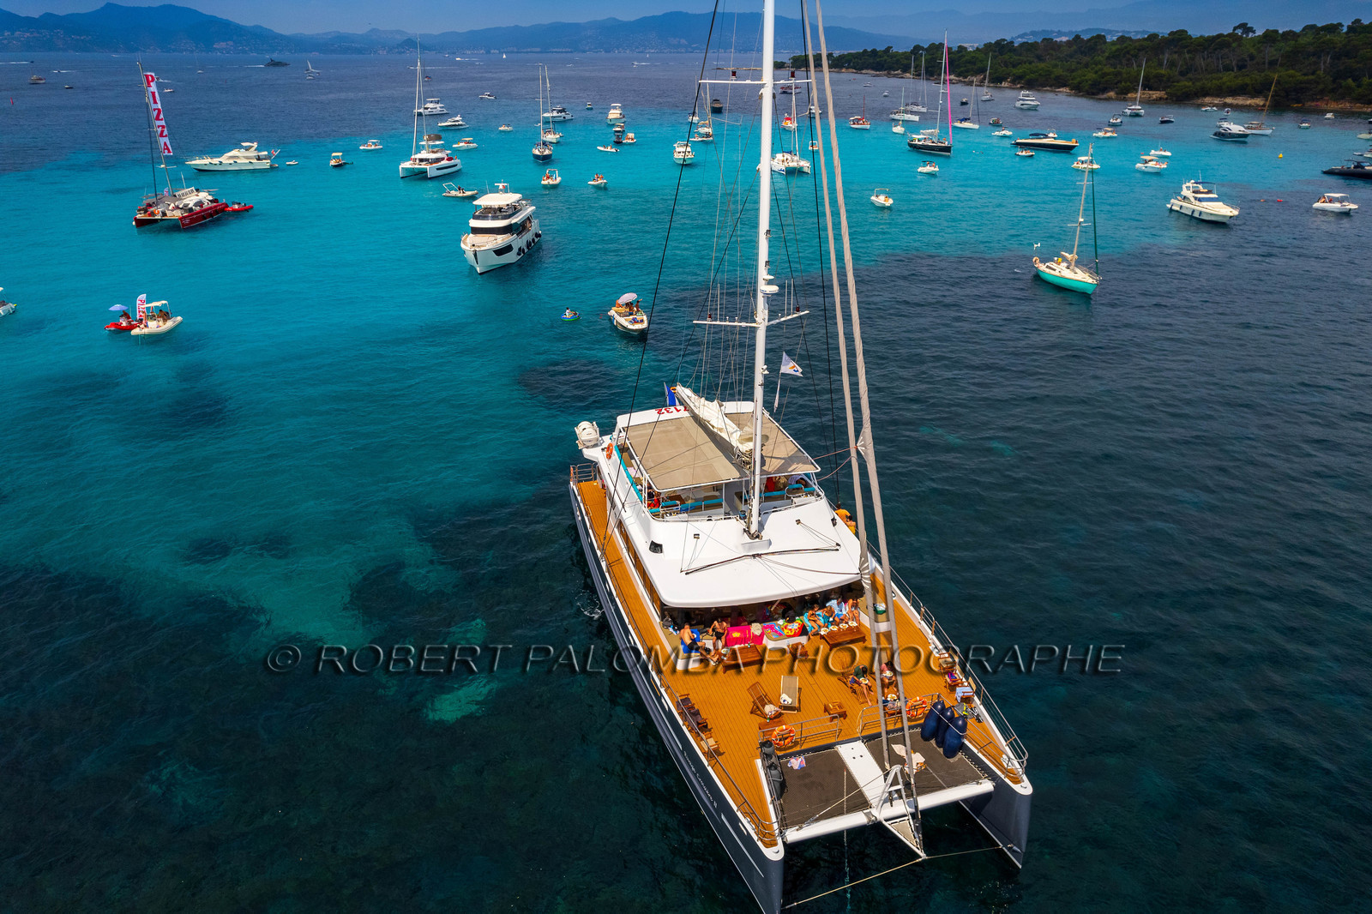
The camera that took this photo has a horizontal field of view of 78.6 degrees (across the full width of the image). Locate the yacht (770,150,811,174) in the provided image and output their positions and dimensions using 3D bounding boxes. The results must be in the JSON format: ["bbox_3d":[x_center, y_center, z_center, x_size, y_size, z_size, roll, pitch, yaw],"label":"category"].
[{"bbox_3d":[20.900,-61.716,174.877,6.700,3.800,12.200,-8,27,-16],"label":"yacht"}]

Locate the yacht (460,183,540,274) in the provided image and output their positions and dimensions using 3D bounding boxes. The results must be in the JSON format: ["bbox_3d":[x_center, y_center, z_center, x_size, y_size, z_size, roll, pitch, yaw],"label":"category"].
[{"bbox_3d":[-22.650,-28.683,101.543,5.700,8.200,20.600,1,26,3],"label":"yacht"}]

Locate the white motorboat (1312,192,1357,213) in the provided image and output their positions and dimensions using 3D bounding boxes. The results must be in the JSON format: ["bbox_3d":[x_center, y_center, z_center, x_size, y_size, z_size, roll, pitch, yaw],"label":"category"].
[{"bbox_3d":[101.400,-39.923,131.321,5.700,2.500,2.300,8,27,17],"label":"white motorboat"}]

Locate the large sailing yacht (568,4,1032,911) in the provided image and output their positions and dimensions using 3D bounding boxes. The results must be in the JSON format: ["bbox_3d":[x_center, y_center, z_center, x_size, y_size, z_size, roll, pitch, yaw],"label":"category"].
[{"bbox_3d":[2.919,-6.175,27.471,11.500,31.300,25.200,-7,27,-14],"label":"large sailing yacht"}]

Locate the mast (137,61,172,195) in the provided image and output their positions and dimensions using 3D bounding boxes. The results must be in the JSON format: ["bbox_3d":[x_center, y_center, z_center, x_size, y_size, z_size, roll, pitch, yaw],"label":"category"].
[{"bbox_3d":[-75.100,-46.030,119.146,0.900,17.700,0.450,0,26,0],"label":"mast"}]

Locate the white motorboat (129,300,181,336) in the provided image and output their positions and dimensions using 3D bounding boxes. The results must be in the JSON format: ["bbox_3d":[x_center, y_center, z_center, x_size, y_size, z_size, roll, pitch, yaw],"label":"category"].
[{"bbox_3d":[-49.086,-12.711,77.157,4.500,2.450,2.100,-10,28,-20],"label":"white motorboat"}]

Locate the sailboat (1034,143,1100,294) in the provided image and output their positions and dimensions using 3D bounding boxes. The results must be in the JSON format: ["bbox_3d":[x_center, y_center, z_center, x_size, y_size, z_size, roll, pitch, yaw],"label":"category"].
[{"bbox_3d":[42.440,-25.879,90.251,3.500,14.700,10.200,-5,26,-11],"label":"sailboat"}]

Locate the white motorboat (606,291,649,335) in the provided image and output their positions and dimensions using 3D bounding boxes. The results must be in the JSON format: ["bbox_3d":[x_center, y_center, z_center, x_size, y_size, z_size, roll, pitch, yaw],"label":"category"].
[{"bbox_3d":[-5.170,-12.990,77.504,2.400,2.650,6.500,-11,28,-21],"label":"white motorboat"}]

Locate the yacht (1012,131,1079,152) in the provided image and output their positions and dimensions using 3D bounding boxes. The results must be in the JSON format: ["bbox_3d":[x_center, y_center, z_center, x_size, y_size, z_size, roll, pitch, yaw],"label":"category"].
[{"bbox_3d":[94.679,-82.955,220.012,4.700,4.000,18.200,-23,34,-39],"label":"yacht"}]

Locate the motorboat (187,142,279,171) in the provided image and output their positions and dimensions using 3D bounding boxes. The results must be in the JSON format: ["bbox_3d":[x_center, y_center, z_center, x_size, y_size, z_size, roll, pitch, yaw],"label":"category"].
[{"bbox_3d":[-95.200,-63.220,176.149,16.300,5.400,4.600,-9,27,-19],"label":"motorboat"}]

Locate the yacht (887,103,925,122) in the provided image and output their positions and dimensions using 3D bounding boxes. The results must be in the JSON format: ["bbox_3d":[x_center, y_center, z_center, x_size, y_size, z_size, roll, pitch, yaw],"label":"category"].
[{"bbox_3d":[79.600,-124.693,304.598,3.900,4.200,12.600,-21,33,-37],"label":"yacht"}]

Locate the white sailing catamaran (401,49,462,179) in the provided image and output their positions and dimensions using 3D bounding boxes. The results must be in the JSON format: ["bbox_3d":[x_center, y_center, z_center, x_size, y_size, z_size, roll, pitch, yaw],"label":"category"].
[{"bbox_3d":[-53.606,-70.000,171.021,7.500,23.500,14.800,4,26,8],"label":"white sailing catamaran"}]

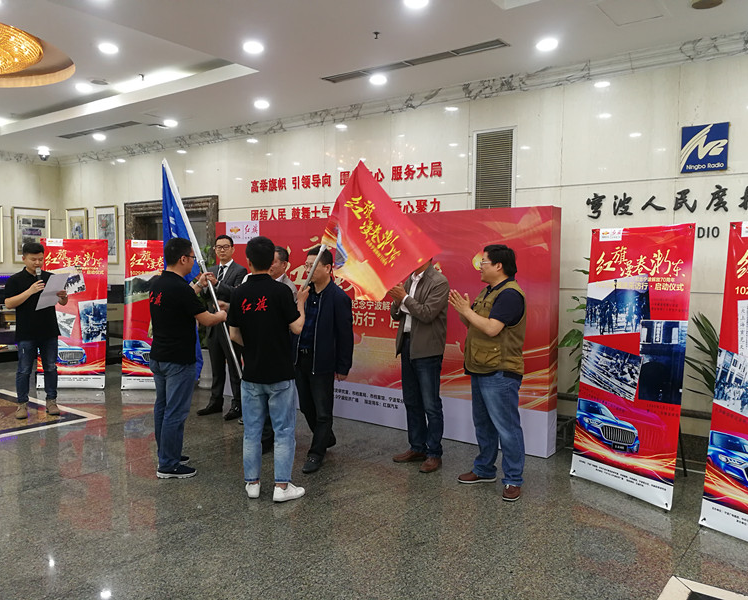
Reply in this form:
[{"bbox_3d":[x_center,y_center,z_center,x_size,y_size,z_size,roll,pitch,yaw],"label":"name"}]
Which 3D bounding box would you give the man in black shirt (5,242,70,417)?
[{"bbox_3d":[-3.394,0.292,6.270,0.580,1.720,0.450,-1,4,-27],"label":"man in black shirt"}]

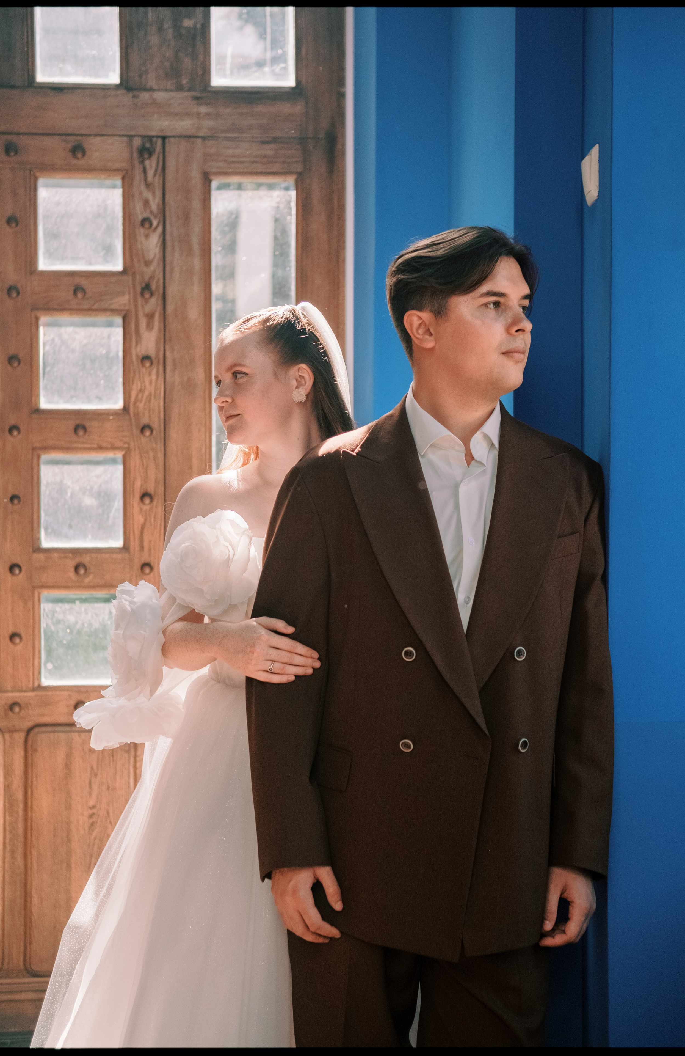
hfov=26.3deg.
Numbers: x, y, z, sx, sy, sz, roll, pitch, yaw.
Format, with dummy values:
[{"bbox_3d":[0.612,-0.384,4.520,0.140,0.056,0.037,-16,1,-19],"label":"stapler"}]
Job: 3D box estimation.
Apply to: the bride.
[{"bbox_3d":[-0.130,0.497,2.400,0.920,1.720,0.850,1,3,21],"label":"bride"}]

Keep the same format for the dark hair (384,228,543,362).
[{"bbox_3d":[0.172,-0.339,2.120,0.220,0.195,0.180,1,3,30],"label":"dark hair"}]

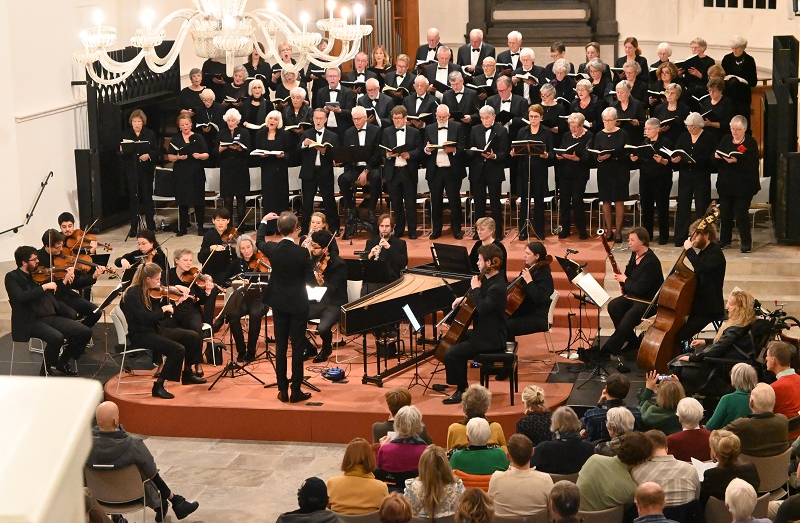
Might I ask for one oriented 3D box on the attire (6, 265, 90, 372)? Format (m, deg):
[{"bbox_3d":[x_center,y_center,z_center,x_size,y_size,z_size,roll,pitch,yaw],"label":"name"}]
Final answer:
[{"bbox_3d":[-3.660,0.590,17.300,0.830,1.030,0.540,1,9,13],"label":"attire"}]

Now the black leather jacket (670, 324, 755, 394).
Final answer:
[{"bbox_3d":[2.738,0.847,14.550,0.700,0.640,0.520,0,9,5],"label":"black leather jacket"}]

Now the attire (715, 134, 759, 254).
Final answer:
[{"bbox_3d":[4.160,-0.888,20.600,0.540,1.410,0.380,2,9,21],"label":"attire"}]

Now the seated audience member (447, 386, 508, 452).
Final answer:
[{"bbox_3d":[0.576,1.469,12.535,0.460,1.250,0.800,-1,10,5],"label":"seated audience member"}]

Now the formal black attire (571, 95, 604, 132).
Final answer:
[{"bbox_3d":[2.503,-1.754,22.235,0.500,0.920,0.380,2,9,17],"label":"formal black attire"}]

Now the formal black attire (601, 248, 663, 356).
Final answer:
[{"bbox_3d":[2.344,0.403,16.800,0.680,1.070,0.520,-7,11,-34],"label":"formal black attire"}]

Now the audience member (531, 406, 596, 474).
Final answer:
[{"bbox_3d":[1.167,1.569,11.896,0.500,1.240,0.800,-2,10,-2],"label":"audience member"}]

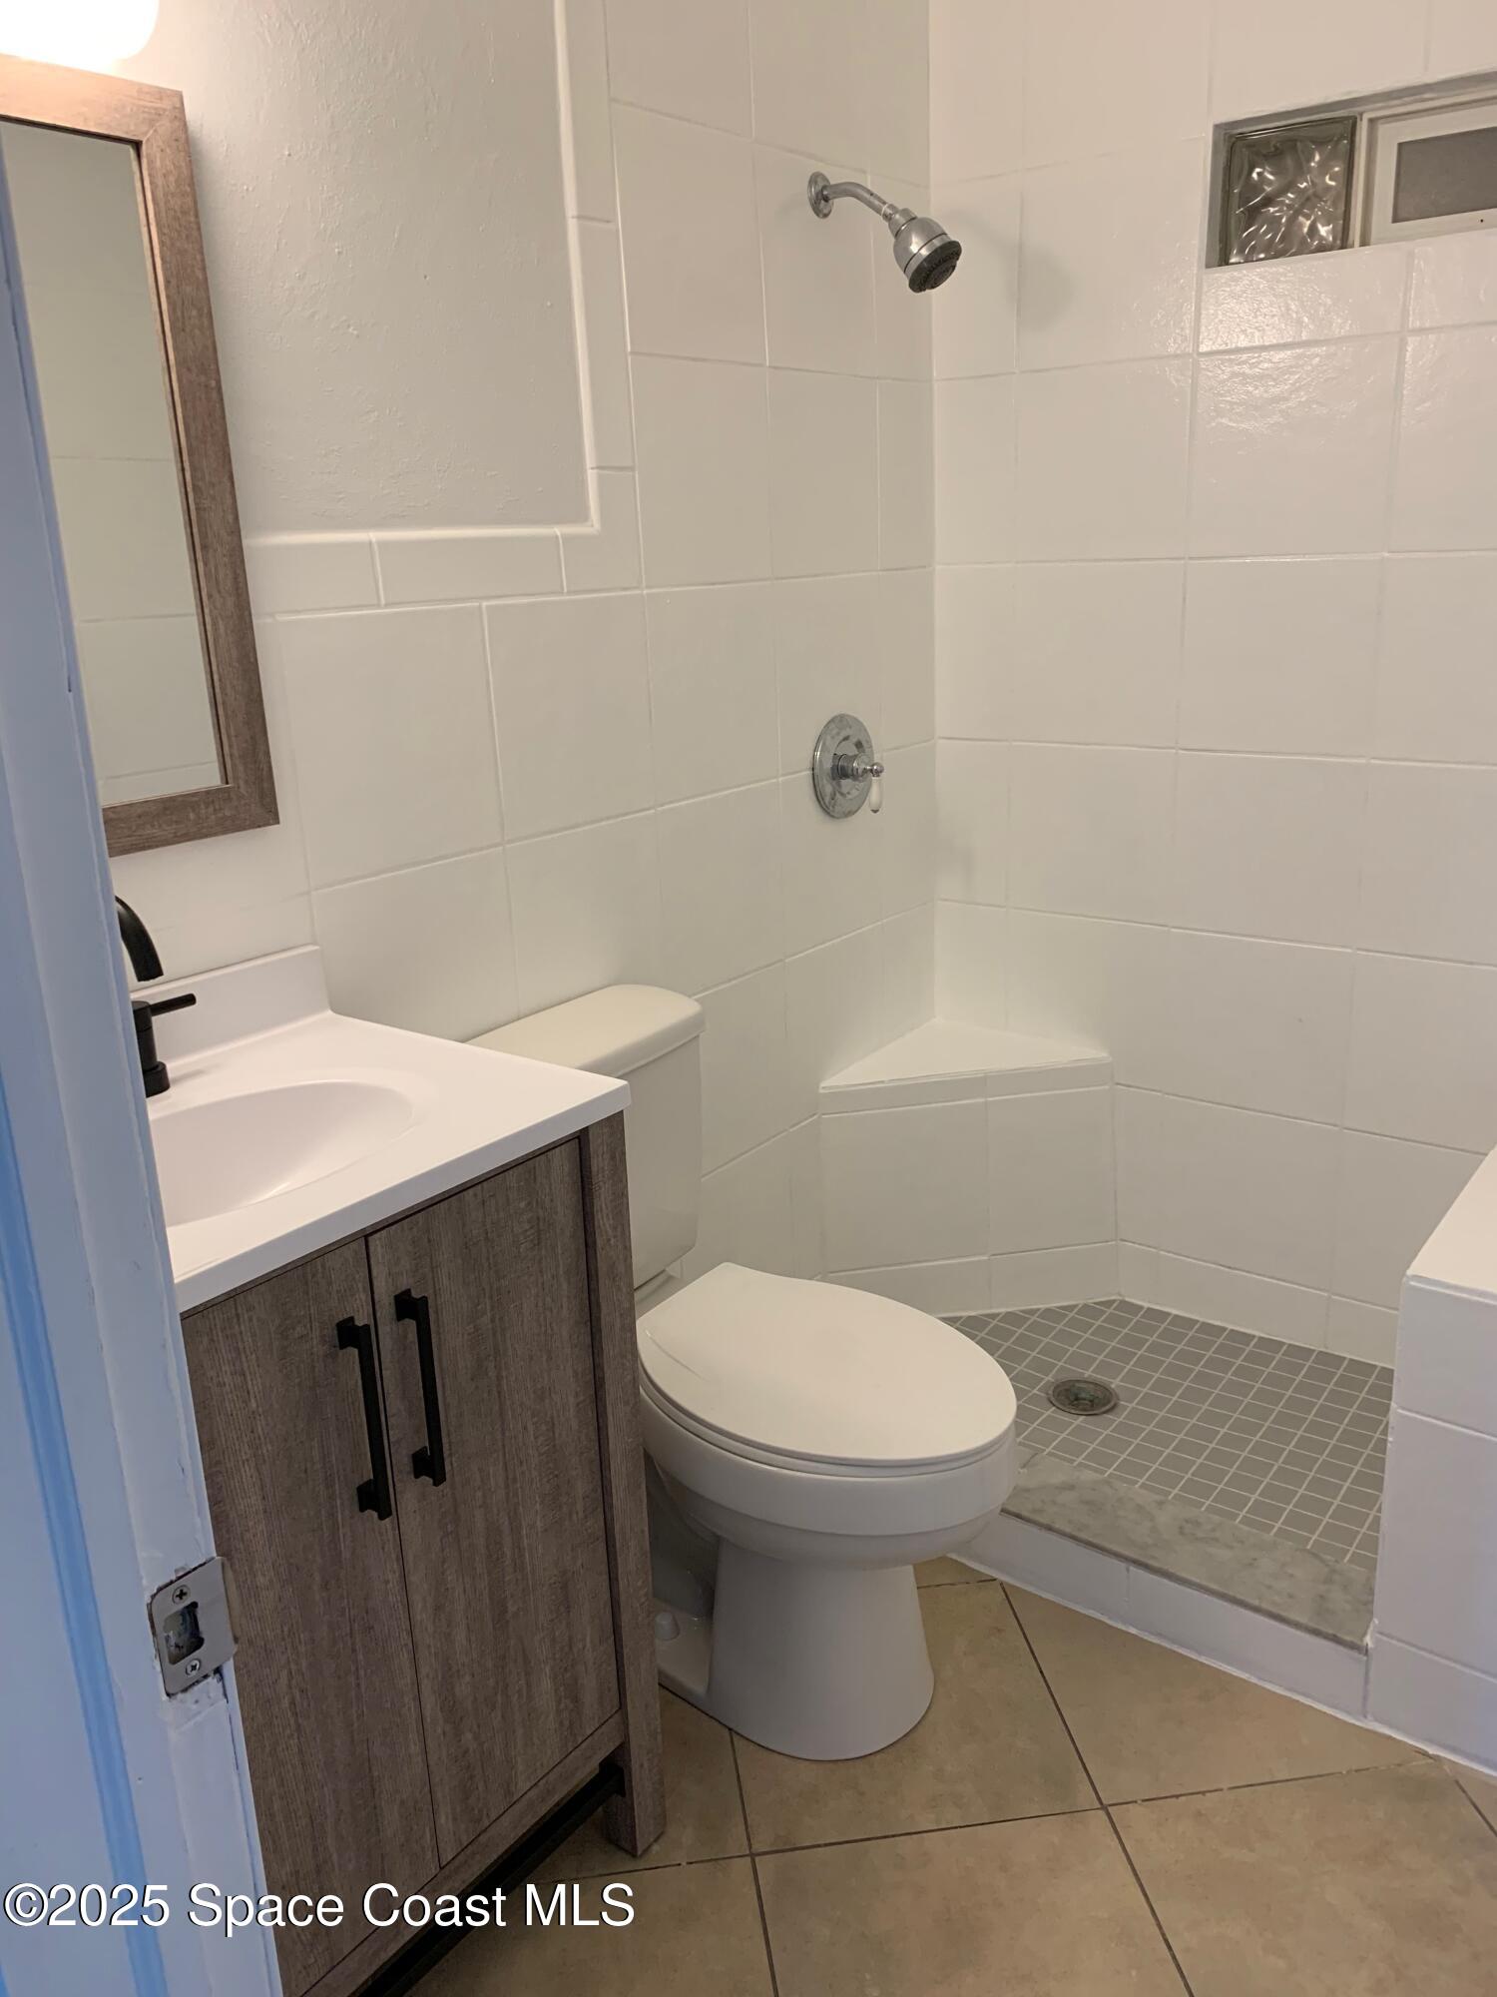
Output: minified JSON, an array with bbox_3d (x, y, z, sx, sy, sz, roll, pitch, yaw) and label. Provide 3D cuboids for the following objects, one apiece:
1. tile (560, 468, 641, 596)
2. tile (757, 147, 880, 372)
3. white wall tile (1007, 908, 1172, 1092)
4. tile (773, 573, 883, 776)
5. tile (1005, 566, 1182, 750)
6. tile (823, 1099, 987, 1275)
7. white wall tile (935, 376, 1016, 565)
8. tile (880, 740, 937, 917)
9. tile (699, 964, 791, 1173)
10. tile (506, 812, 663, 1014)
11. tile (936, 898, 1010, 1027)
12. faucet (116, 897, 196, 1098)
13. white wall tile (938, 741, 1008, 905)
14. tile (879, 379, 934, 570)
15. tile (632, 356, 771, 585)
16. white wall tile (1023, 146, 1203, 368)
[{"bbox_3d":[-0.197,-0.611,1.966,0.010,0.154,0.146,10,21,36],"label":"tile"},{"bbox_3d":[0.104,-1.098,2.251,0.010,0.295,0.294,10,21,36],"label":"tile"},{"bbox_3d":[0.611,0.002,2.700,0.303,0.300,0.010,10,21,36],"label":"white wall tile"},{"bbox_3d":[0.134,-0.541,2.482,0.010,0.302,0.305,10,21,36],"label":"tile"},{"bbox_3d":[0.594,-0.583,2.554,0.303,0.302,0.010,10,21,36],"label":"tile"},{"bbox_3d":[0.286,0.342,2.719,0.307,0.311,0.010,-5,17,-8],"label":"tile"},{"bbox_3d":[0.385,-0.885,2.535,0.157,0.295,0.010,10,21,36],"label":"white wall tile"},{"bbox_3d":[0.292,-0.310,2.746,0.010,0.302,0.183,11,21,37],"label":"tile"},{"bbox_3d":[-0.026,0.121,2.430,0.010,0.302,0.298,11,21,37],"label":"tile"},{"bbox_3d":[-0.220,-0.091,2.098,0.010,0.300,0.297,10,21,36],"label":"tile"},{"bbox_3d":[0.432,-0.064,2.860,0.157,0.237,0.010,10,21,36],"label":"tile"},{"bbox_3d":[-0.589,0.006,1.407,0.150,0.225,0.200,10,21,36],"label":"faucet"},{"bbox_3d":[0.415,-0.320,2.749,0.153,0.300,0.010,10,21,36],"label":"white wall tile"},{"bbox_3d":[0.261,-0.873,2.515,0.010,0.295,0.173,10,21,36],"label":"tile"},{"bbox_3d":[-0.063,-0.754,2.161,0.010,0.302,0.303,10,21,36],"label":"tile"},{"bbox_3d":[0.553,-1.137,2.313,0.294,0.295,0.010,10,21,36],"label":"white wall tile"}]

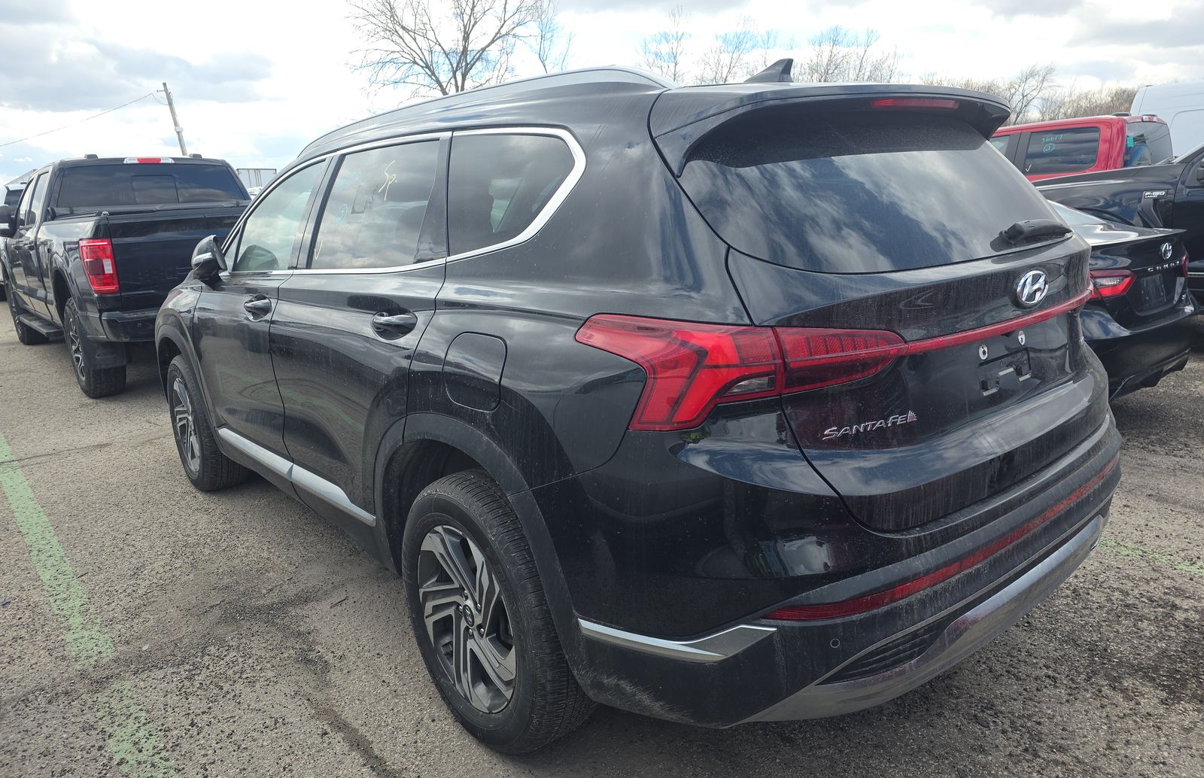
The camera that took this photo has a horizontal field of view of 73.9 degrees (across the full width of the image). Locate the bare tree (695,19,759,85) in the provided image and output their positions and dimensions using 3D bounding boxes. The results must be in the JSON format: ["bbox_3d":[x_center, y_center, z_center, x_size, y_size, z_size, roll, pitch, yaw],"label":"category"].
[{"bbox_3d":[7.178,-15.225,45.870,3.900,11.301,3.900,-13,16,-38],"label":"bare tree"}]

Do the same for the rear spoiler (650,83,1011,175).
[{"bbox_3d":[0.648,-0.638,1.936,1.310,0.220,0.330,-13,16,-38],"label":"rear spoiler"}]

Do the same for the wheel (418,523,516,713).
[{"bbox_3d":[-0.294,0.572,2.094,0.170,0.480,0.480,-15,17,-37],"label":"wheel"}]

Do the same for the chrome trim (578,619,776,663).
[{"bbox_3d":[0.120,0.431,1.445,0.140,0.130,0.420,-15,17,-37],"label":"chrome trim"}]

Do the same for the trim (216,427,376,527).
[{"bbox_3d":[-1.210,0.284,3.007,0.045,0.075,1.680,-13,16,-38],"label":"trim"}]

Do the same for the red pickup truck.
[{"bbox_3d":[4.767,-1.822,8.754,2.050,1.960,5.900,-13,16,-38],"label":"red pickup truck"}]

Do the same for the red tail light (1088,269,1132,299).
[{"bbox_3d":[2.439,-0.543,4.066,0.500,0.160,0.260,-13,16,-38],"label":"red tail light"}]

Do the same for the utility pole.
[{"bbox_3d":[-25.680,-13.999,49.662,0.320,9.550,0.320,-17,18,-23],"label":"utility pole"}]

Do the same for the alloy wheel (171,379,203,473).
[{"bbox_3d":[-2.070,0.177,4.176,0.170,0.480,0.480,-15,17,-37],"label":"alloy wheel"}]

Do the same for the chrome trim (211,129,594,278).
[{"bbox_3d":[-0.803,-0.535,2.499,0.170,0.425,2.330,-13,16,-38],"label":"chrome trim"}]

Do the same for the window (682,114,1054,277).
[{"bbox_3d":[0.722,-0.447,1.807,1.350,0.450,0.100,-15,-22,-37],"label":"window"}]

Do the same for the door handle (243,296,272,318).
[{"bbox_3d":[-1.240,-0.291,2.872,0.055,0.052,0.230,-13,16,-38],"label":"door handle"}]

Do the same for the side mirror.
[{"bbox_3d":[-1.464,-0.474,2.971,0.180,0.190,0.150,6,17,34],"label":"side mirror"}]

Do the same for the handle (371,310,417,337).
[{"bbox_3d":[-0.535,-0.159,2.024,0.055,0.052,0.230,-13,16,-38],"label":"handle"}]

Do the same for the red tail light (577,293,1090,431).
[{"bbox_3d":[0.729,-0.183,1.803,1.720,0.200,0.440,-15,17,-37],"label":"red tail light"}]

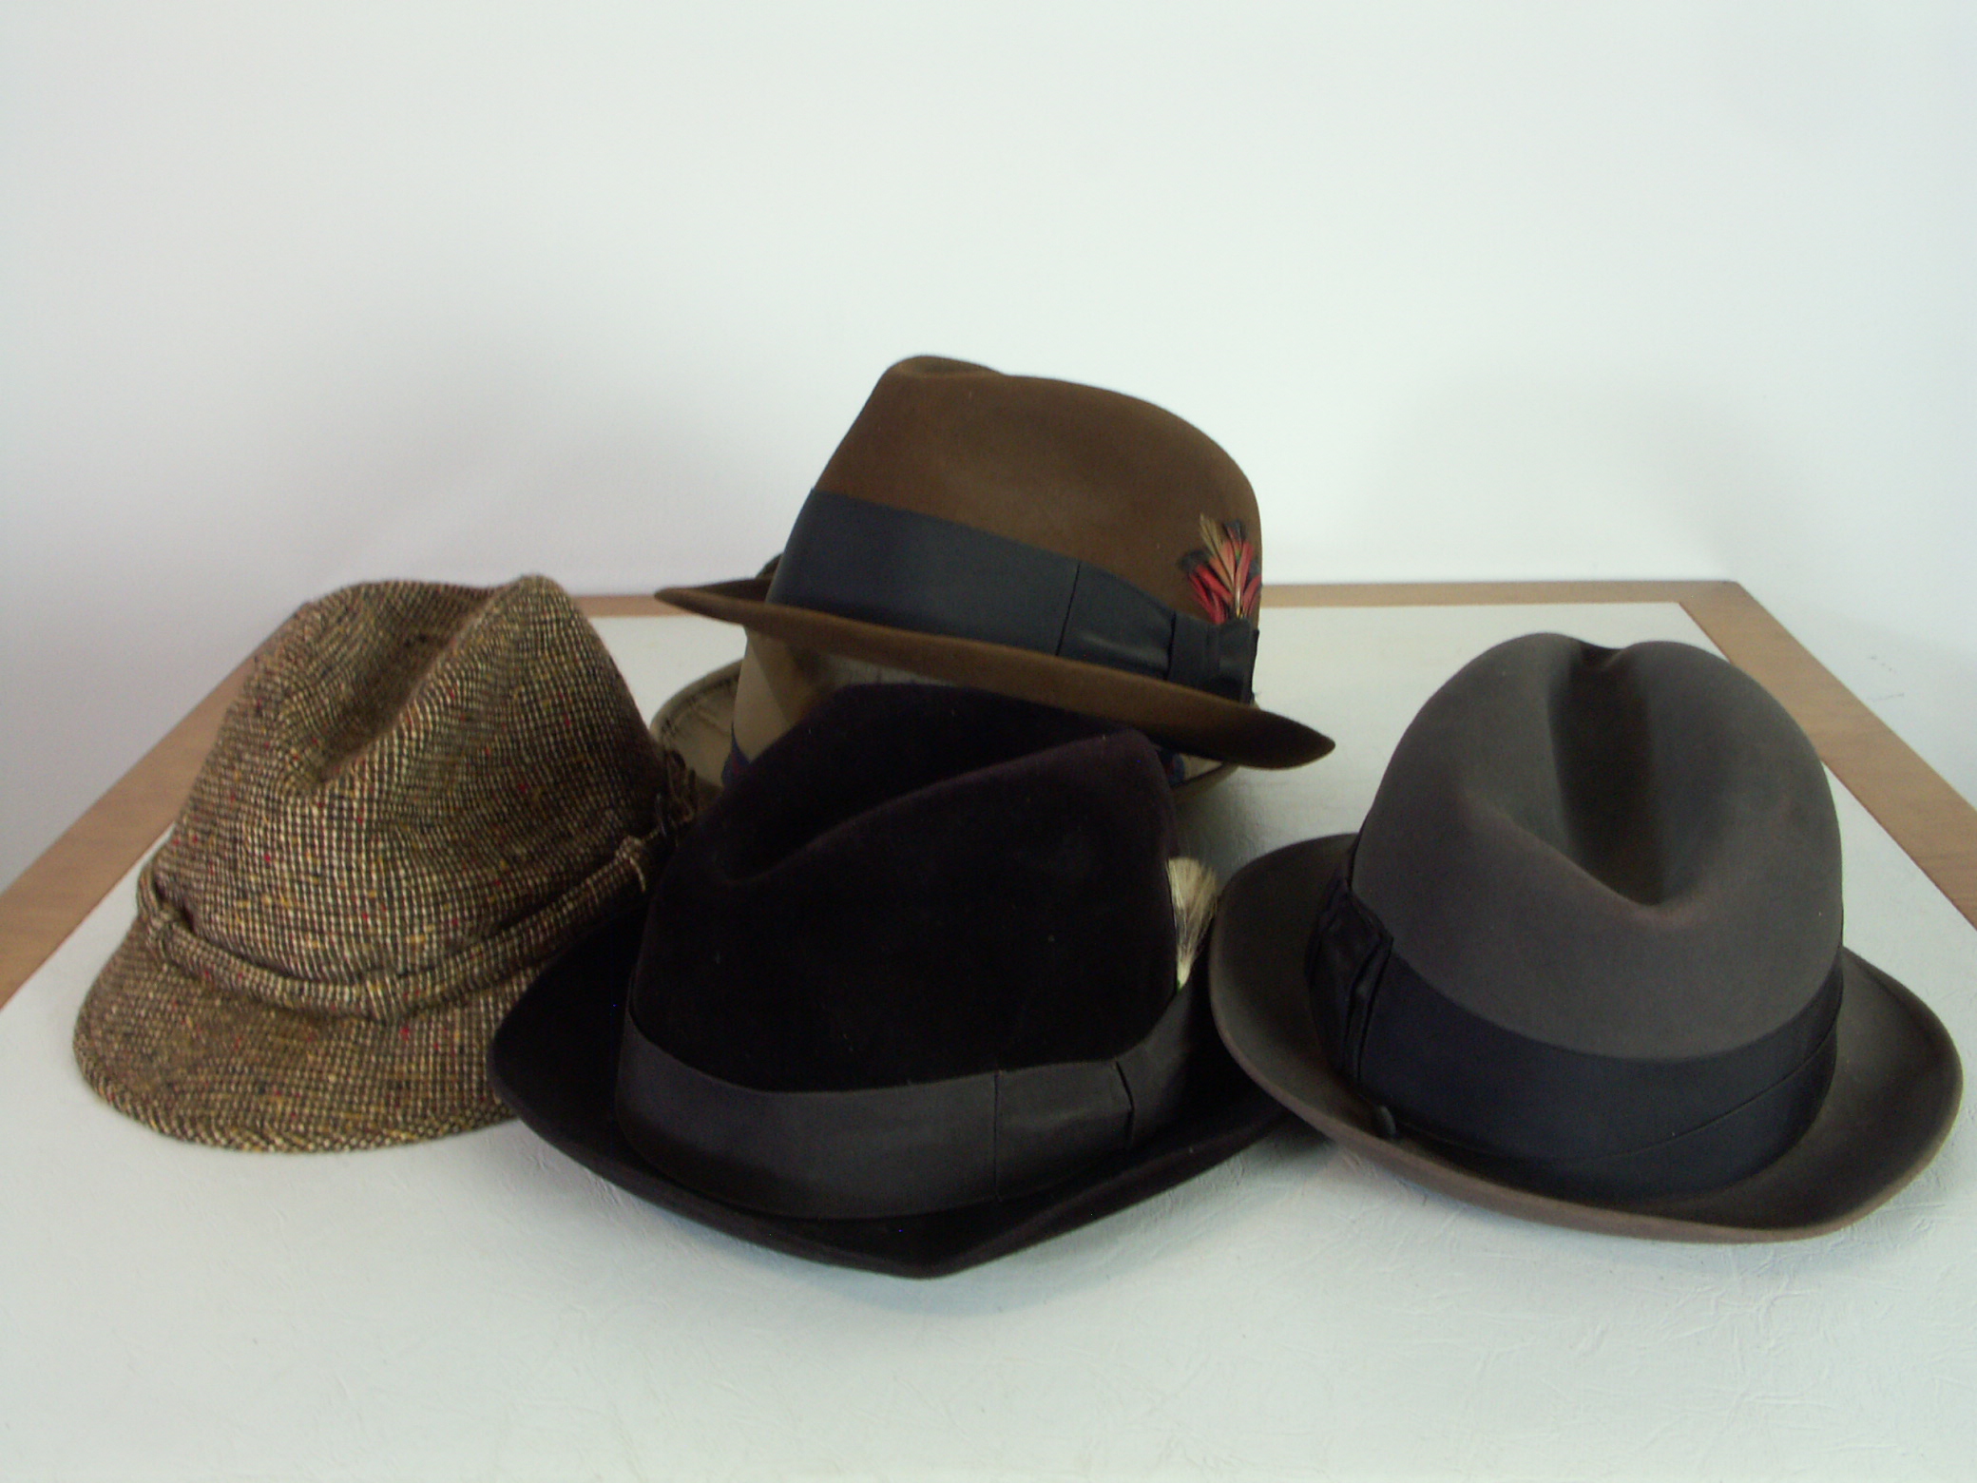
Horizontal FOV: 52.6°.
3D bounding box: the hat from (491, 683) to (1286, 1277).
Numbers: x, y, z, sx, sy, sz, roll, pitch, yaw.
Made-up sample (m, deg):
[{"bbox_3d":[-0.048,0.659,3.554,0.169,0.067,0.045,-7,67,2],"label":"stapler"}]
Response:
[{"bbox_3d":[-0.022,0.054,0.679,0.288,0.125,0.260,-19,28,-36],"label":"hat"}]

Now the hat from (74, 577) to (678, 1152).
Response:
[{"bbox_3d":[-0.223,0.028,0.765,0.238,0.136,0.286,3,23,9],"label":"hat"}]

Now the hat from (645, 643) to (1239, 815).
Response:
[{"bbox_3d":[-0.020,-0.057,0.936,0.288,0.122,0.262,-3,23,-4],"label":"hat"}]

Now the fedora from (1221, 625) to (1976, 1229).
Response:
[{"bbox_3d":[0.209,0.045,0.696,0.254,0.132,0.292,2,23,9],"label":"fedora"}]

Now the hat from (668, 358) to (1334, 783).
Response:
[{"bbox_3d":[0.019,-0.084,0.819,0.300,0.135,0.262,13,2,-44],"label":"hat"}]

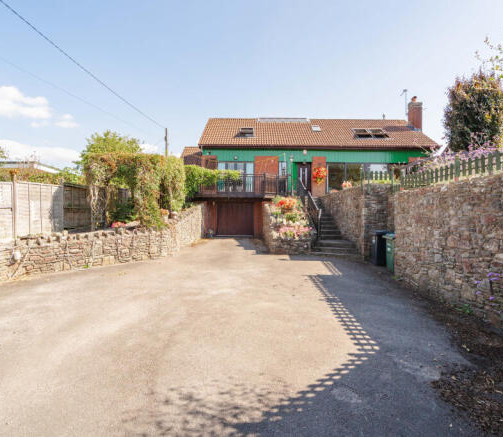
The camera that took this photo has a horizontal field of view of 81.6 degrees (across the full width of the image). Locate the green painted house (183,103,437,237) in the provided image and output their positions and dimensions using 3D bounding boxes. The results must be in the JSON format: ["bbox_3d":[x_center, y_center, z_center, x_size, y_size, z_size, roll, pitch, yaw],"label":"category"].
[{"bbox_3d":[3.900,-3.150,20.500,14.000,8.400,8.200,0,0,0],"label":"green painted house"}]

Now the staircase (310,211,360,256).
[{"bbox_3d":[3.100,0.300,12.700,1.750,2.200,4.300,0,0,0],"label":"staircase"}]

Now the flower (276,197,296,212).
[{"bbox_3d":[1.610,-0.640,13.400,0.900,0.740,0.800,0,0,0],"label":"flower"}]

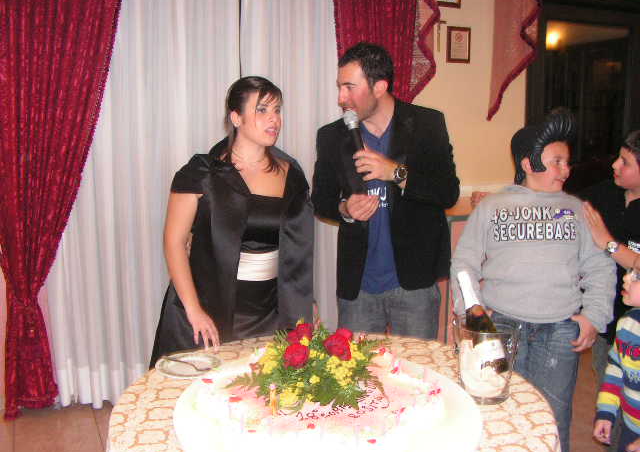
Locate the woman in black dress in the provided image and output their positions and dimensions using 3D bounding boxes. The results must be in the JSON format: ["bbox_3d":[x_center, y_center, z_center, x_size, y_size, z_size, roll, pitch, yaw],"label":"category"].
[{"bbox_3d":[-0.295,0.337,2.328,0.520,1.670,0.420,-4,9,-23],"label":"woman in black dress"}]

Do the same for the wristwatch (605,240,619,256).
[{"bbox_3d":[0.965,0.074,2.200,0.038,0.050,0.045,30,6,23],"label":"wristwatch"}]

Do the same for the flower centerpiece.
[{"bbox_3d":[-0.036,0.341,1.671,0.370,0.160,0.300,0,9,0],"label":"flower centerpiece"}]

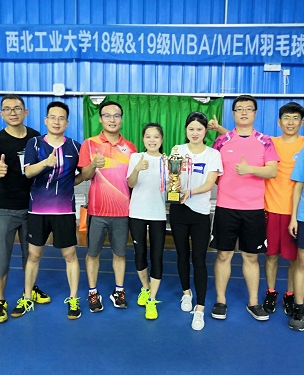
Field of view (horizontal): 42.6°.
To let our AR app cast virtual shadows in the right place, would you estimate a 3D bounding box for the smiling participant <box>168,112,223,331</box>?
[{"bbox_3d":[0.341,0.237,3.142,0.440,1.640,0.500,2,6,9],"label":"smiling participant"}]

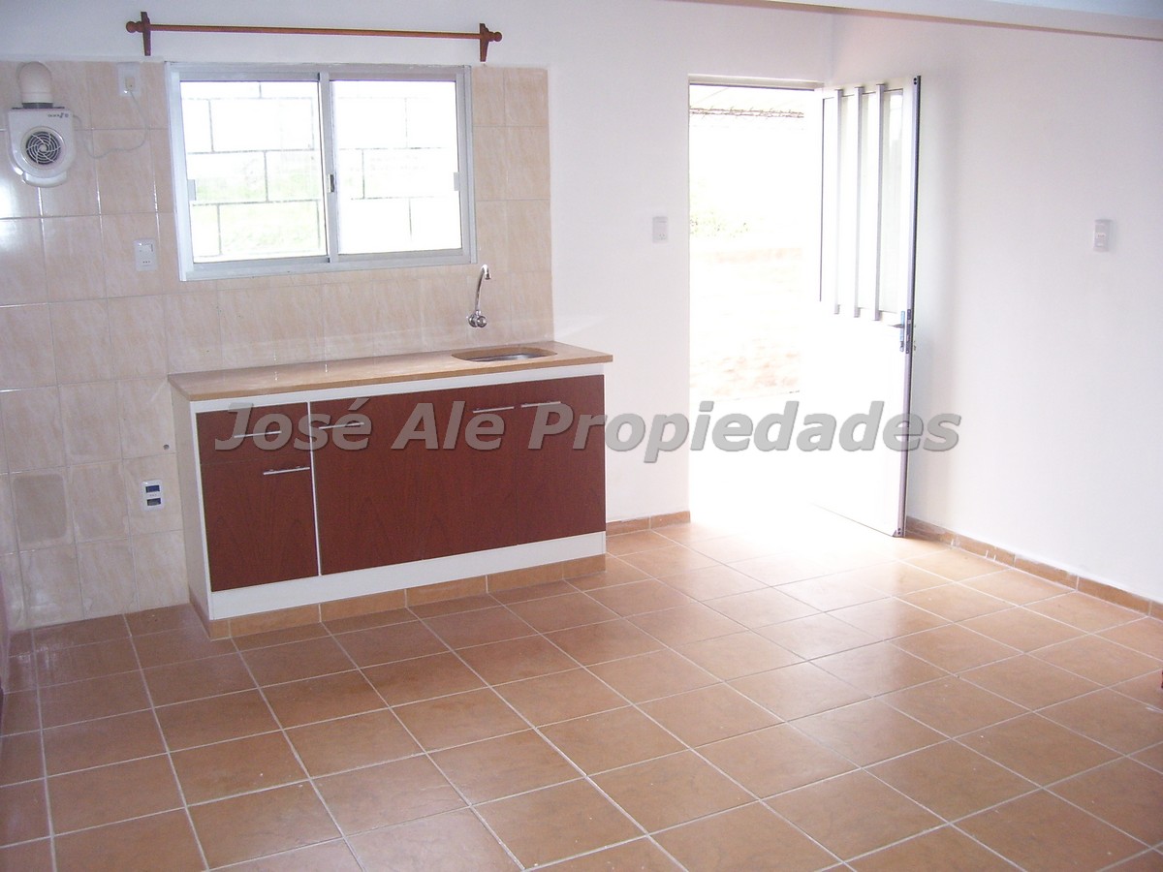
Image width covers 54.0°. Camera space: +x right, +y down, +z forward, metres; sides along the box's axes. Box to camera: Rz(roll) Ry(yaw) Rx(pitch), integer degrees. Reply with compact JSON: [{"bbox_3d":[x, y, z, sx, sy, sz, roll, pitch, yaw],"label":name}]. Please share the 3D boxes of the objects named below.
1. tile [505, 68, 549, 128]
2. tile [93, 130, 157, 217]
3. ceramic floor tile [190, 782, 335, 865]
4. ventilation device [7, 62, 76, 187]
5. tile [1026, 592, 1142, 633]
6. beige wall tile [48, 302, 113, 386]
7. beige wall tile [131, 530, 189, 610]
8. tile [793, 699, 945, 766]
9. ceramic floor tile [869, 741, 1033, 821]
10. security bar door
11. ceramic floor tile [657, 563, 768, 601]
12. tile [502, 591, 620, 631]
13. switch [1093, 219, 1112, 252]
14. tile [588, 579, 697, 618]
[{"bbox_3d":[-0.227,-1.400,4.731,0.200,0.236,0.010,-7,13,-26],"label":"tile"},{"bbox_3d":[-1.638,-0.948,4.101,0.200,0.300,0.010,-7,13,-26],"label":"tile"},{"bbox_3d":[-0.802,0.976,2.871,0.331,0.010,0.331,-7,13,-26],"label":"ceramic floor tile"},{"bbox_3d":[-1.833,-1.057,3.876,0.215,0.415,0.150,-7,13,-26],"label":"ventilation device"},{"bbox_3d":[1.848,0.650,4.200,0.330,0.010,0.330,-7,13,-26],"label":"tile"},{"bbox_3d":[-1.805,-0.341,4.131,0.200,0.300,0.008,-7,13,-26],"label":"beige wall tile"},{"bbox_3d":[-1.621,0.523,4.403,0.200,0.300,0.010,-7,13,-26],"label":"beige wall tile"},{"bbox_3d":[0.824,0.853,3.286,0.327,0.010,0.327,-7,13,-25],"label":"tile"},{"bbox_3d":[0.977,0.910,3.019,0.330,0.010,0.330,-7,13,-26],"label":"ceramic floor tile"},{"bbox_3d":[1.258,-0.591,5.255,0.070,2.000,0.750,-6,13,-23],"label":"security bar door"},{"bbox_3d":[0.522,0.590,4.567,0.328,0.010,0.328,-7,13,-26],"label":"ceramic floor tile"},{"bbox_3d":[-0.069,0.669,4.327,0.330,0.010,0.330,-7,13,-26],"label":"tile"},{"bbox_3d":[1.892,-0.727,4.148,0.014,0.117,0.075,-7,13,-26],"label":"switch"},{"bbox_3d":[0.231,0.633,4.473,0.330,0.010,0.330,-7,13,-26],"label":"tile"}]

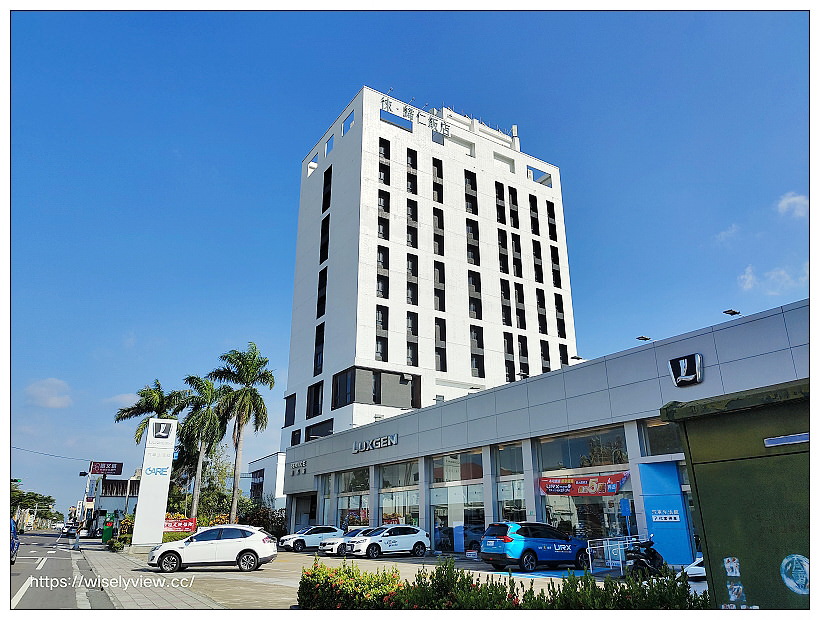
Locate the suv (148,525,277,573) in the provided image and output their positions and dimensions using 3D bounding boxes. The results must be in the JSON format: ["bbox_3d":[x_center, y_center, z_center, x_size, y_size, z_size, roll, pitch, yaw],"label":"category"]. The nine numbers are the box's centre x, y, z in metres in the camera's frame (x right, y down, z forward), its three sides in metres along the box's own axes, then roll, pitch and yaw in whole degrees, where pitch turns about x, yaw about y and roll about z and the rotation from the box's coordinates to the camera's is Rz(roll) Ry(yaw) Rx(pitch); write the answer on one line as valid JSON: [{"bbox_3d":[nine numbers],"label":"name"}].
[{"bbox_3d":[-7.412,9.066,22.677,4.625,1.620,1.845,4,-20,-10],"label":"suv"}]

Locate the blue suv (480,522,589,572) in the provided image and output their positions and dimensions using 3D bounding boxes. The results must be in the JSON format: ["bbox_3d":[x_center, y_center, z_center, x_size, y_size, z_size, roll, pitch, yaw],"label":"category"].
[{"bbox_3d":[5.003,9.132,23.049,4.720,1.670,1.845,12,-23,-29],"label":"blue suv"}]

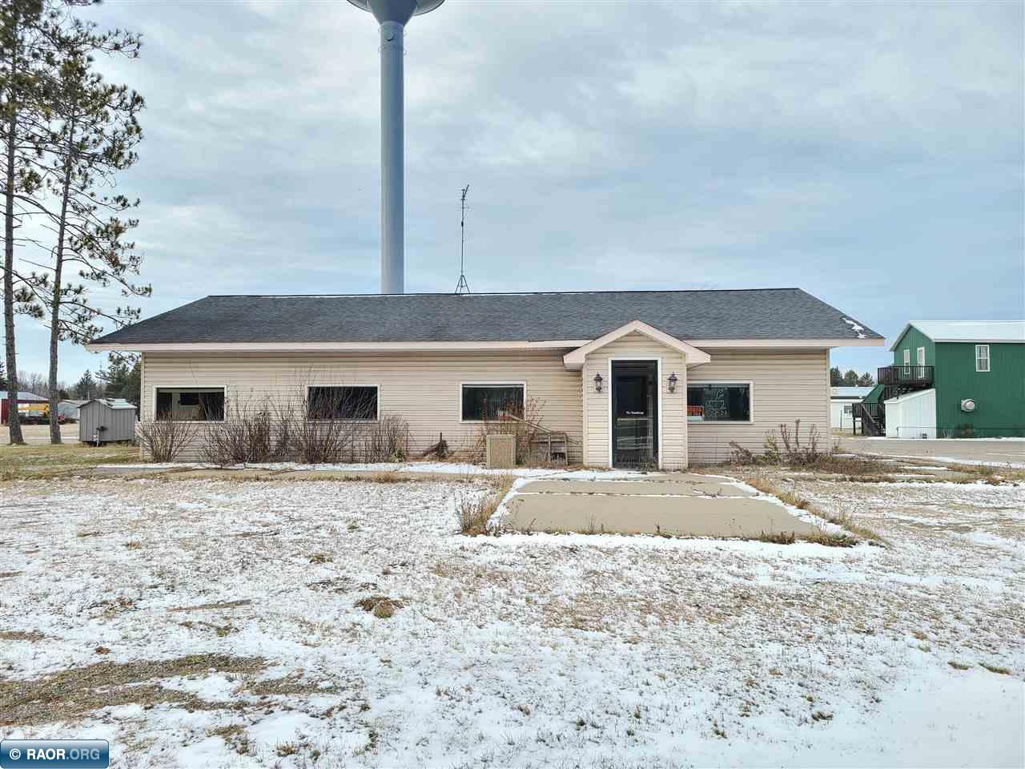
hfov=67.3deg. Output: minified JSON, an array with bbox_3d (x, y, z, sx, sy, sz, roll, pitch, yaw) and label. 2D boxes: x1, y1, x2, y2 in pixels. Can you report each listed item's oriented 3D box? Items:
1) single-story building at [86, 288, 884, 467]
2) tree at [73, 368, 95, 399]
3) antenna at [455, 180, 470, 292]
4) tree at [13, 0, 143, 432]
[{"bbox_3d":[-0.573,-0.475,22.465,18.076,4.727,13.923,0,-2,5],"label":"single-story building"},{"bbox_3d":[-58.376,1.311,105.000,3.276,7.208,3.276,0,-2,5],"label":"tree"},{"bbox_3d":[-1.514,-4.405,23.400,0.438,3.335,0.500,0,-2,5],"label":"antenna"},{"bbox_3d":[-16.866,-6.163,30.000,4.993,16.850,4.681,0,-2,5],"label":"tree"}]

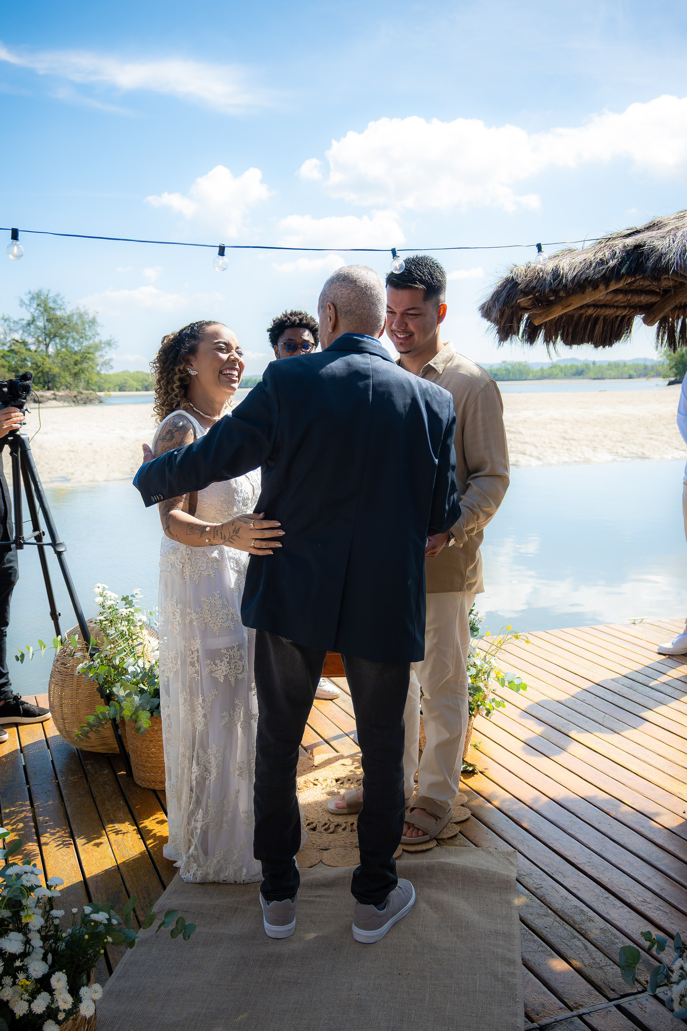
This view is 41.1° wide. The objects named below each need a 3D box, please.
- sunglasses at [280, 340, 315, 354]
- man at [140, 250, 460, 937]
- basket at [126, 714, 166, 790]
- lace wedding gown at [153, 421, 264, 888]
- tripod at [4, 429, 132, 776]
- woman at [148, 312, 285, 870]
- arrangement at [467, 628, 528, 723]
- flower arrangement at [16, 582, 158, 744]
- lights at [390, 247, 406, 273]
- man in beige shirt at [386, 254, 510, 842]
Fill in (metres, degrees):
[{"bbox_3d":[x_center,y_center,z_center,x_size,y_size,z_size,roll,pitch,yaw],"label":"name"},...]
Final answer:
[{"bbox_3d":[-0.199,-0.728,3.970,0.148,0.052,0.140,-2,9,-8],"label":"sunglasses"},{"bbox_3d":[-0.136,0.231,2.462,0.840,1.730,0.500,-1,9,-3],"label":"man"},{"bbox_3d":[-0.646,0.840,3.403,0.310,0.260,0.310,-1,9,0],"label":"basket"},{"bbox_3d":[-0.354,0.363,2.785,0.460,1.380,0.460,4,10,28],"label":"lace wedding gown"},{"bbox_3d":[-1.195,0.295,3.622,0.800,1.290,0.880,5,10,32],"label":"tripod"},{"bbox_3d":[-0.356,0.247,2.747,0.480,1.620,0.470,4,10,28],"label":"woman"},{"bbox_3d":[0.456,0.527,3.366,0.450,0.430,0.420,-1,9,0],"label":"arrangement"},{"bbox_3d":[-0.841,0.532,3.356,0.640,0.560,0.480,-2,9,-6],"label":"flower arrangement"},{"bbox_3d":[0.151,-0.709,2.540,0.040,0.072,0.040,-12,8,2],"label":"lights"},{"bbox_3d":[0.227,0.138,2.833,0.420,1.790,0.560,-8,11,-41],"label":"man in beige shirt"}]

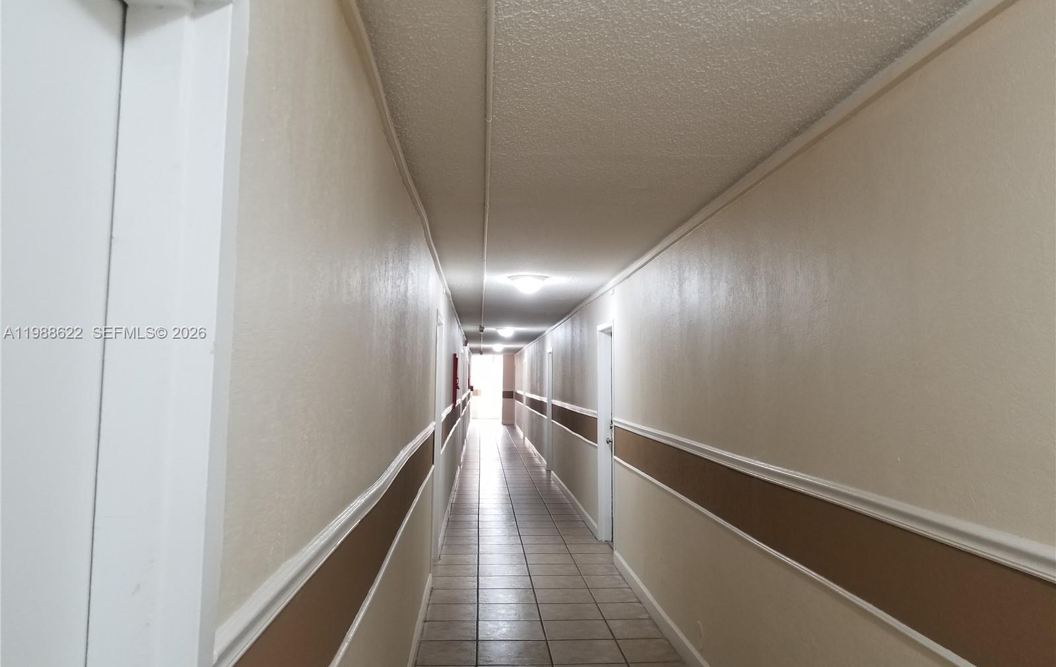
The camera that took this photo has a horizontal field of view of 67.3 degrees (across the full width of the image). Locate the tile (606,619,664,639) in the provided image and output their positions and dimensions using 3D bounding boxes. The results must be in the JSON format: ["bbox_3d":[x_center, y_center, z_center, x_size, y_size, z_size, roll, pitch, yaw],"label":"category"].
[{"bbox_3d":[0.667,1.858,4.970,0.300,0.010,0.394,1,-3,-3],"label":"tile"}]

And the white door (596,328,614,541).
[{"bbox_3d":[0.763,0.931,7.153,0.140,2.050,1.011,1,-3,-3],"label":"white door"}]

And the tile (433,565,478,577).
[{"bbox_3d":[-0.603,1.933,6.462,0.391,0.010,0.390,1,-3,-3],"label":"tile"}]

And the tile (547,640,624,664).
[{"bbox_3d":[0.328,1.797,4.471,0.400,0.010,0.382,1,-3,-3],"label":"tile"}]

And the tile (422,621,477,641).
[{"bbox_3d":[-0.479,1.842,4.892,0.331,0.010,0.390,1,-3,-3],"label":"tile"}]

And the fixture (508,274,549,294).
[{"bbox_3d":[0.003,-0.411,6.741,0.340,0.125,0.340,1,-3,-3],"label":"fixture"}]

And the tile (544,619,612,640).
[{"bbox_3d":[0.304,1.820,4.859,0.400,0.010,0.382,1,-3,-3],"label":"tile"}]

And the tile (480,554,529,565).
[{"bbox_3d":[-0.222,1.963,6.898,0.407,0.010,0.394,1,-3,-3],"label":"tile"}]

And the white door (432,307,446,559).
[{"bbox_3d":[-0.779,0.871,6.357,0.140,2.050,0.944,1,-3,-3],"label":"white door"}]

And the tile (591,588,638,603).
[{"bbox_3d":[0.634,1.900,5.746,0.321,0.010,0.390,1,-3,-3],"label":"tile"}]

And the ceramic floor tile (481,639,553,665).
[{"bbox_3d":[-0.080,1.792,4.447,0.400,0.010,0.382,1,-3,-3],"label":"ceramic floor tile"}]

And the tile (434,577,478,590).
[{"bbox_3d":[-0.576,1.910,6.069,0.383,0.010,0.390,1,-3,-3],"label":"tile"}]

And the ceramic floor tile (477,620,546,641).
[{"bbox_3d":[-0.104,1.849,4.925,0.407,0.010,0.394,1,-3,-3],"label":"ceramic floor tile"}]

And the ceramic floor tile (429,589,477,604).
[{"bbox_3d":[-0.526,1.890,5.692,0.333,0.010,0.394,1,-3,-3],"label":"ceramic floor tile"}]

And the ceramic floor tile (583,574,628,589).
[{"bbox_3d":[0.598,1.894,6.045,0.312,0.010,0.382,1,-3,-3],"label":"ceramic floor tile"}]

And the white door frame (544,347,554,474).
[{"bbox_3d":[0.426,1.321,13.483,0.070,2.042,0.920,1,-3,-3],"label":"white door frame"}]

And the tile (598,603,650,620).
[{"bbox_3d":[0.643,1.881,5.365,0.300,0.010,0.394,1,-3,-3],"label":"tile"}]

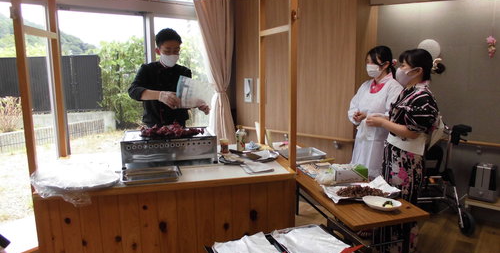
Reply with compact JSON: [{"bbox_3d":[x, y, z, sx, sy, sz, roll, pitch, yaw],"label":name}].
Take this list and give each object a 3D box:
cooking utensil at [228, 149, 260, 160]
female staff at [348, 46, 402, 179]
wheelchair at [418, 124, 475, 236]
[{"bbox_3d":[-0.035,0.221,2.973,0.319,0.035,0.080,13,15,32],"label":"cooking utensil"},{"bbox_3d":[1.092,0.134,3.247,0.420,1.620,0.500,-4,10,-20],"label":"female staff"},{"bbox_3d":[1.595,0.446,3.410,0.580,0.940,0.670,-1,9,-4],"label":"wheelchair"}]

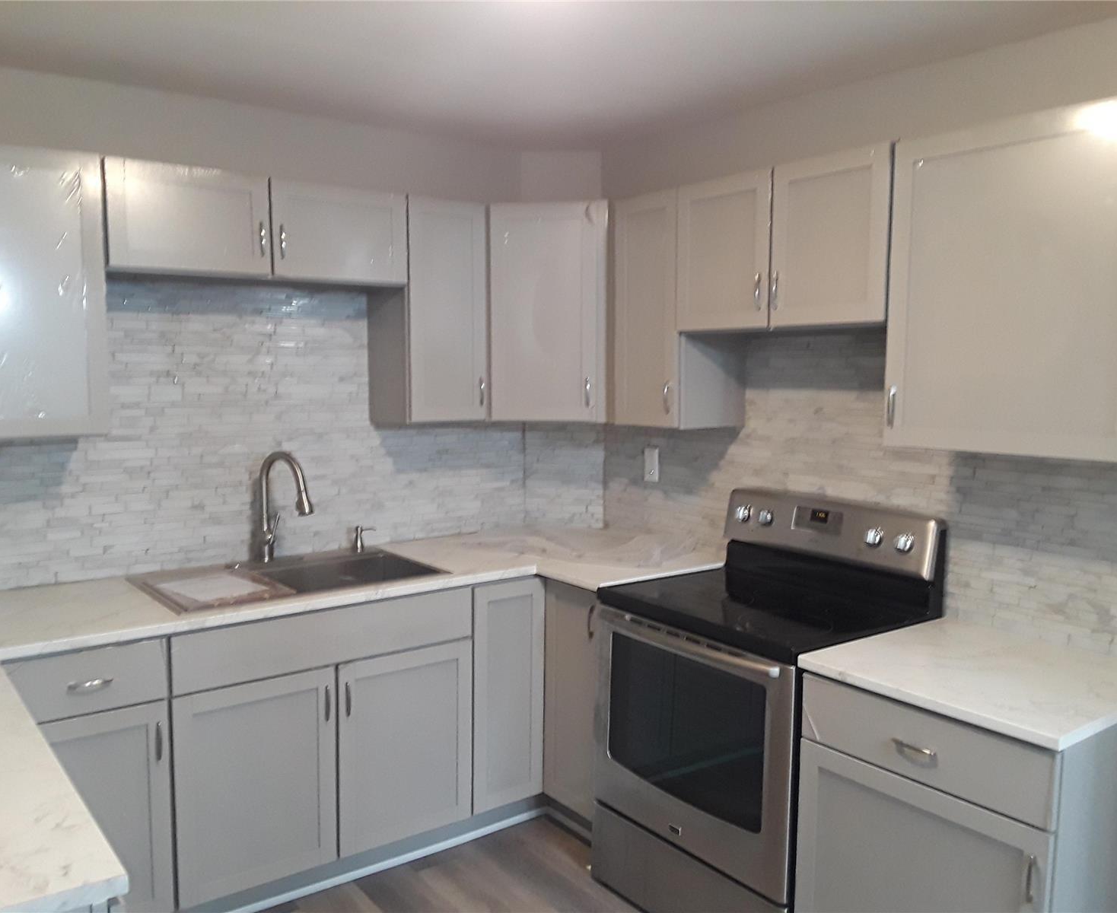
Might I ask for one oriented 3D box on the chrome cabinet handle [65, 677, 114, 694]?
[{"bbox_3d":[-1.147,0.560,2.417,0.107,0.015,0.027,-4,7,-35],"label":"chrome cabinet handle"}]

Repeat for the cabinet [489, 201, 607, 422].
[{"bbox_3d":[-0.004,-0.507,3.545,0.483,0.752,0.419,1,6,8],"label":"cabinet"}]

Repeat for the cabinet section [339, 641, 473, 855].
[{"bbox_3d":[-0.638,0.869,3.289,0.460,0.584,0.600,-4,7,-35],"label":"cabinet section"}]

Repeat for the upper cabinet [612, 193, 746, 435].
[{"bbox_3d":[0.407,-0.474,3.263,0.323,0.752,0.312,-4,7,-35],"label":"upper cabinet"}]

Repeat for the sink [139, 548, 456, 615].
[{"bbox_3d":[-0.819,0.462,3.062,0.838,0.203,0.549,-4,7,-35],"label":"sink"}]

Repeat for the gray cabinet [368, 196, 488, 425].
[{"bbox_3d":[-0.447,-0.495,3.396,0.307,0.752,0.318,-4,7,-35],"label":"gray cabinet"}]

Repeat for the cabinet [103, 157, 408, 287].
[{"bbox_3d":[-0.936,-0.686,3.027,0.899,0.302,0.318,-4,7,-35],"label":"cabinet"}]

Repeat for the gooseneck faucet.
[{"bbox_3d":[-0.872,0.169,3.183,0.249,0.368,0.076,5,7,36],"label":"gooseneck faucet"}]

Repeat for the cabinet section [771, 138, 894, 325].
[{"bbox_3d":[0.847,-0.581,2.732,0.310,0.450,0.400,-4,7,-35],"label":"cabinet section"}]

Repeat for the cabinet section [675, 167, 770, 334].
[{"bbox_3d":[0.620,-0.614,3.049,0.310,0.450,0.382,-4,7,-35],"label":"cabinet section"}]

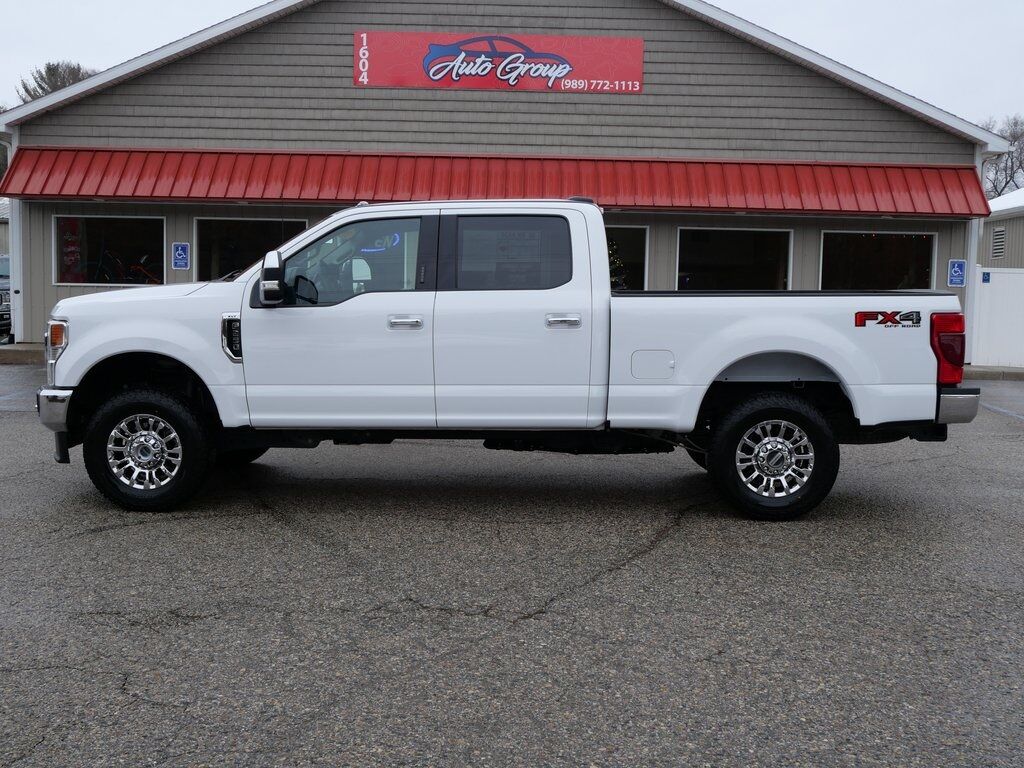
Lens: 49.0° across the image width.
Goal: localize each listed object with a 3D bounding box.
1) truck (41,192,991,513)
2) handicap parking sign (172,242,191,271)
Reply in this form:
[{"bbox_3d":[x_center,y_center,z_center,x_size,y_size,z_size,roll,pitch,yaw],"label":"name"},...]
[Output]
[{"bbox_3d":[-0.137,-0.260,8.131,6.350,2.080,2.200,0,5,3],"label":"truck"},{"bbox_3d":[-5.665,-2.190,19.250,0.305,0.457,0.020,1,5,0],"label":"handicap parking sign"}]

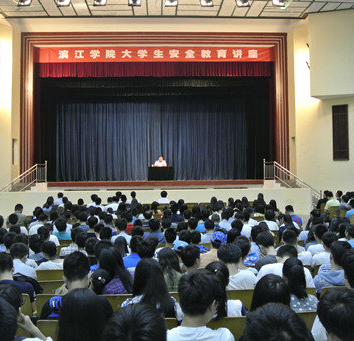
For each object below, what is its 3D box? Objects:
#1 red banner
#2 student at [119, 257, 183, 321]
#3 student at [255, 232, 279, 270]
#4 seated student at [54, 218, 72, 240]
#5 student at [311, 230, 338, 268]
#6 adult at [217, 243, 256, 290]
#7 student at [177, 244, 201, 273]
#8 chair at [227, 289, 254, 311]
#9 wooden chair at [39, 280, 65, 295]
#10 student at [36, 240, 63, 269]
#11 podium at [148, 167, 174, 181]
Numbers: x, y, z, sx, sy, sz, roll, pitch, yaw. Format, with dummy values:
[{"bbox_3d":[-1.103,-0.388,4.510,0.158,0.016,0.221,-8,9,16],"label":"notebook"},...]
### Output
[{"bbox_3d":[-1.138,-5.907,21.700,12.100,0.790,0.050,0,-1,-2],"label":"red banner"},{"bbox_3d":[-0.182,1.244,3.192,0.470,1.250,0.750,0,-1,-2],"label":"student"},{"bbox_3d":[1.020,1.280,4.700,0.500,1.250,0.750,0,0,-3],"label":"student"},{"bbox_3d":[-2.121,1.505,8.012,0.480,1.270,0.750,0,-1,-2],"label":"seated student"},{"bbox_3d":[1.900,1.380,5.500,0.500,1.250,0.750,0,0,-3],"label":"student"},{"bbox_3d":[0.450,1.230,3.750,0.500,1.250,0.750,-1,0,-1],"label":"adult"},{"bbox_3d":[0.139,1.450,4.862,0.480,1.270,0.750,0,-1,-2],"label":"student"},{"bbox_3d":[0.496,1.482,4.015,0.500,0.830,0.550,0,-1,-2],"label":"chair"},{"bbox_3d":[-1.270,1.580,4.680,0.520,0.850,0.550,-1,0,-2],"label":"wooden chair"},{"bbox_3d":[-1.600,1.500,5.600,0.500,1.220,0.750,-1,0,0],"label":"student"},{"bbox_3d":[-0.799,0.192,21.900,1.320,0.720,0.600,0,-1,-2],"label":"podium"}]

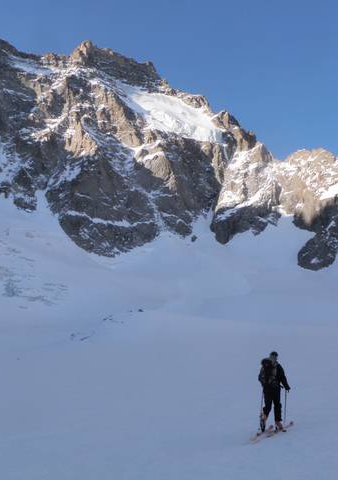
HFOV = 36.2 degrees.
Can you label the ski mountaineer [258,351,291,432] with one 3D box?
[{"bbox_3d":[2.435,3.500,11.950,0.720,1.780,0.620,-7,-13,33],"label":"ski mountaineer"}]

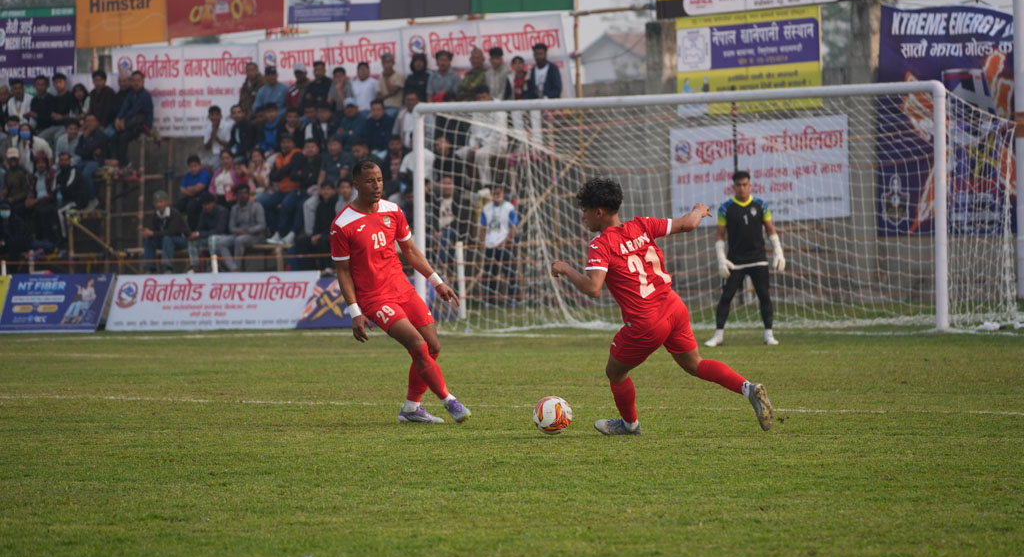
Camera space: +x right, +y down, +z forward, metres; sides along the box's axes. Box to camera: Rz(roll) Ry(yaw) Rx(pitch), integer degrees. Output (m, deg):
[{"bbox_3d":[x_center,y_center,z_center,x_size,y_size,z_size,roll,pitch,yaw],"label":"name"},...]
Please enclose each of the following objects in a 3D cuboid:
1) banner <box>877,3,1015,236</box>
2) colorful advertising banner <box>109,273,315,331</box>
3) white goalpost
[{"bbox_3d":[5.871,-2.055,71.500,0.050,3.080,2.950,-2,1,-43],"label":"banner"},{"bbox_3d":[-3.649,0.282,66.000,3.500,0.740,0.060,0,-21,44],"label":"colorful advertising banner"},{"bbox_3d":[2.170,-0.714,58.272,7.560,2.560,1.600,0,1,44],"label":"white goalpost"}]

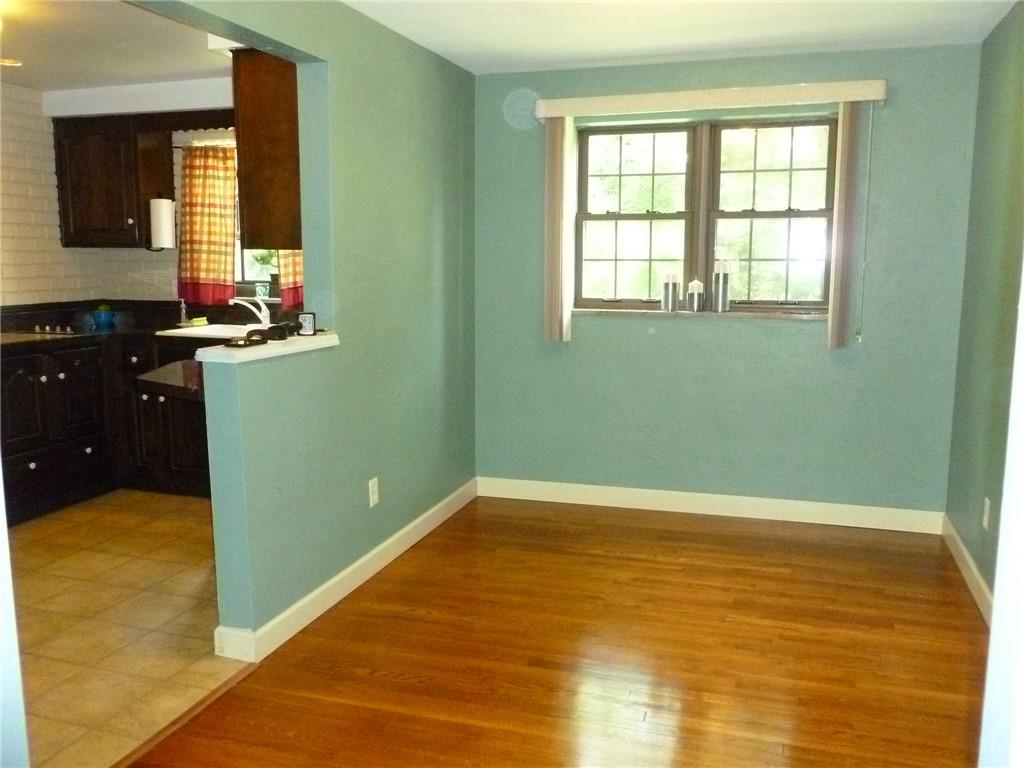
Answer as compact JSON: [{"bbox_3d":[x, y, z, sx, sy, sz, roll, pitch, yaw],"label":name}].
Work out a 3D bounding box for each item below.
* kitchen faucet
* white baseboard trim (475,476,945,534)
[{"bbox_3d":[-1.566,-0.431,4.973,0.250,0.178,0.075,-8,11,-41],"label":"kitchen faucet"},{"bbox_3d":[0.982,0.650,4.510,2.472,0.112,0.018,3,9,18],"label":"white baseboard trim"}]

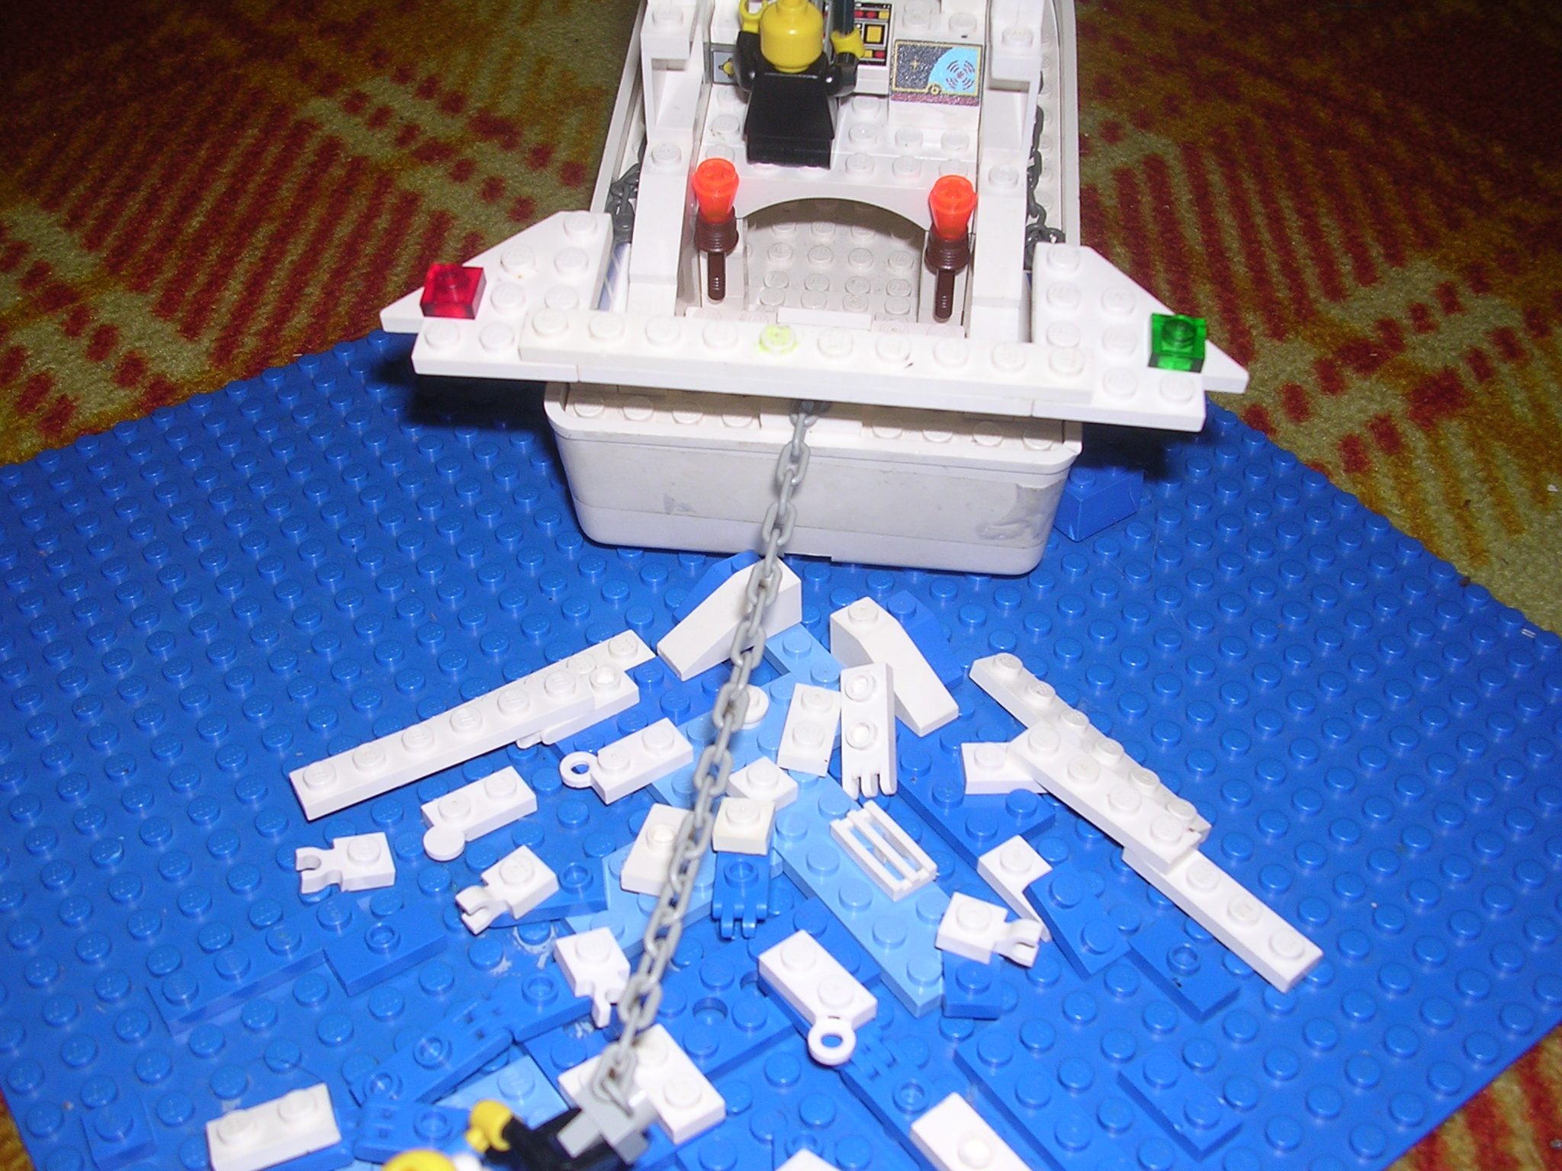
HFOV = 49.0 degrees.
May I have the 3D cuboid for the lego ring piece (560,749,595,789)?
[{"bbox_3d":[-0.031,0.029,0.267,0.006,0.002,0.006,1,42,-1],"label":"lego ring piece"}]

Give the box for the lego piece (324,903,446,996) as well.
[{"bbox_3d":[-0.056,0.052,0.246,0.016,0.005,0.008,-25,48,-27],"label":"lego piece"}]

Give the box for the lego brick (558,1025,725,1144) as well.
[{"bbox_3d":[-0.019,0.069,0.231,0.016,0.005,0.016,-25,48,-27],"label":"lego brick"}]

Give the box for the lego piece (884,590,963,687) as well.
[{"bbox_3d":[0.023,0.010,0.291,0.008,0.011,0.016,-25,48,-26],"label":"lego piece"}]

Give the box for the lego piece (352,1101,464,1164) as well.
[{"bbox_3d":[-0.043,0.070,0.219,0.022,0.005,0.008,6,42,6],"label":"lego piece"}]

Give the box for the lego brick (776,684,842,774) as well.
[{"bbox_3d":[0.005,0.022,0.275,0.008,0.005,0.016,10,41,4],"label":"lego brick"}]

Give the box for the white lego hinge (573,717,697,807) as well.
[{"bbox_3d":[-0.024,0.027,0.268,0.018,0.005,0.009,-25,48,-26],"label":"white lego hinge"}]

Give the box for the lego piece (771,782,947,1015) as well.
[{"bbox_3d":[0.012,0.043,0.253,0.016,0.005,0.048,-25,48,-26],"label":"lego piece"}]

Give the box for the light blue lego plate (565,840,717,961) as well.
[{"bbox_3d":[-0.016,0.043,0.250,0.032,0.005,0.016,-24,48,-27],"label":"light blue lego plate"}]

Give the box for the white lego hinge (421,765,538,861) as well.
[{"bbox_3d":[-0.046,0.036,0.262,0.019,0.005,0.012,-25,48,-27],"label":"white lego hinge"}]

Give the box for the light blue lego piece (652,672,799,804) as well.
[{"bbox_3d":[-0.006,0.026,0.272,0.032,0.005,0.016,-25,48,-27],"label":"light blue lego piece"}]

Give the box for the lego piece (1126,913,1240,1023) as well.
[{"bbox_3d":[0.057,0.054,0.245,0.008,0.005,0.016,-24,47,-26],"label":"lego piece"}]

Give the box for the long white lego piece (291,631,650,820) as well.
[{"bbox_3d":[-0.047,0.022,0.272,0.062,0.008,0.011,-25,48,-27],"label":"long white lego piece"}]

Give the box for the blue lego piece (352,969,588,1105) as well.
[{"bbox_3d":[-0.039,0.060,0.230,0.041,0.005,0.008,-28,49,-29],"label":"blue lego piece"}]

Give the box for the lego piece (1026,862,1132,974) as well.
[{"bbox_3d":[0.043,0.048,0.245,0.008,0.005,0.016,-21,57,-23],"label":"lego piece"}]

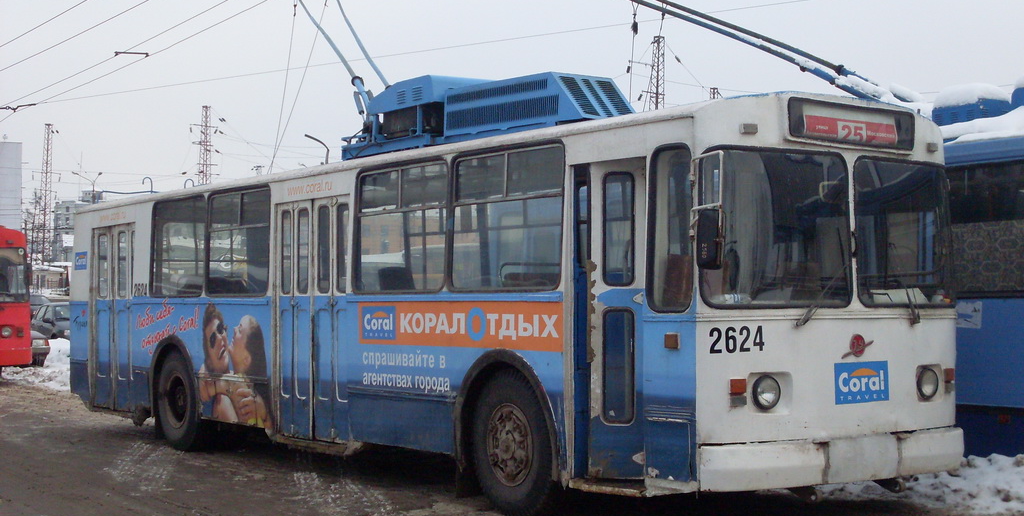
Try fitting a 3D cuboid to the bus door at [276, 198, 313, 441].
[{"bbox_3d":[-1.987,0.566,16.263,0.080,2.150,0.718,1,-2,-34],"label":"bus door"}]

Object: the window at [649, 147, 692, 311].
[{"bbox_3d":[1.049,-0.196,11.645,0.070,1.092,0.454,1,-2,-34],"label":"window"}]

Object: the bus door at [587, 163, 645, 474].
[{"bbox_3d":[0.702,0.414,11.999,0.080,2.139,0.590,1,-2,-40],"label":"bus door"}]

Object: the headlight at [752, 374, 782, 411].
[{"bbox_3d":[1.642,0.870,11.513,0.230,0.230,0.110,1,-2,-34],"label":"headlight"}]

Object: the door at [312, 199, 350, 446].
[{"bbox_3d":[-1.591,0.539,15.678,0.080,2.159,0.695,1,-2,-34],"label":"door"}]

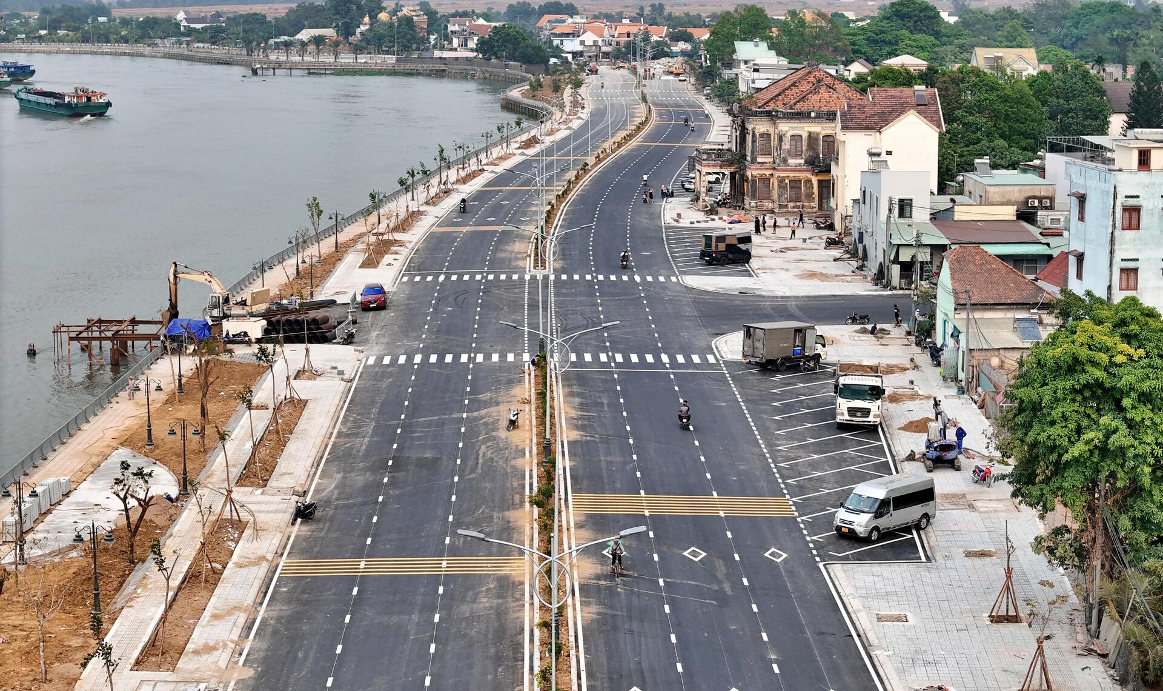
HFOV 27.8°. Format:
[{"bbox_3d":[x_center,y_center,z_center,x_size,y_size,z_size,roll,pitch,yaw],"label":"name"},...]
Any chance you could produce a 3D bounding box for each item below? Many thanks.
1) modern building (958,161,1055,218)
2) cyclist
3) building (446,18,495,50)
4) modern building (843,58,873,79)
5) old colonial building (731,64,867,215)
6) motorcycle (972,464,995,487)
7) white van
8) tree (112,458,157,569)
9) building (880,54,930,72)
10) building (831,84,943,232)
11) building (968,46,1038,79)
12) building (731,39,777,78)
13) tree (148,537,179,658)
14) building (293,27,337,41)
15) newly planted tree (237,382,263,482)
[{"bbox_3d":[38.059,-11.939,210.638,6.300,6.800,10.500,0,9,-2],"label":"modern building"},{"bbox_3d":[1.591,9.528,105.271,0.680,1.555,1.650,0,9,-1],"label":"cyclist"},{"bbox_3d":[-36.848,-103.417,785.000,15.500,10.800,12.000,-1,9,-6],"label":"building"},{"bbox_3d":[60.684,-58.794,515.000,5.500,8.300,10.000,2,9,9],"label":"modern building"},{"bbox_3d":[27.100,-24.875,277.551,16.800,16.300,19.000,0,9,-2],"label":"old colonial building"},{"bbox_3d":[19.983,6.422,117.131,0.680,1.070,1.880,-5,10,-27],"label":"motorcycle"},{"bbox_3d":[14.631,7.803,113.354,5.750,2.380,2.100,-9,13,-44],"label":"white van"},{"bbox_3d":[-20.248,7.573,106.416,2.056,4.843,1.953,0,9,0],"label":"tree"},{"bbox_3d":[74.852,-63.588,545.000,10.200,8.000,10.000,1,9,6],"label":"building"},{"bbox_3d":[32.200,-19.795,249.299,11.200,14.800,11.800,0,9,0],"label":"building"},{"bbox_3d":[89.519,-57.151,497.210,13.200,11.000,10.500,0,9,0],"label":"building"},{"bbox_3d":[37.031,-58.078,501.113,9.500,13.200,11.000,0,9,-3],"label":"building"},{"bbox_3d":[-16.466,9.864,92.253,1.390,4.774,1.320,0,9,0],"label":"tree"},{"bbox_3d":[-90.712,-104.002,800.000,9.300,7.300,11.500,8,12,41],"label":"building"},{"bbox_3d":[-16.768,4.341,118.911,1.300,4.600,1.300,0,9,0],"label":"newly planted tree"}]

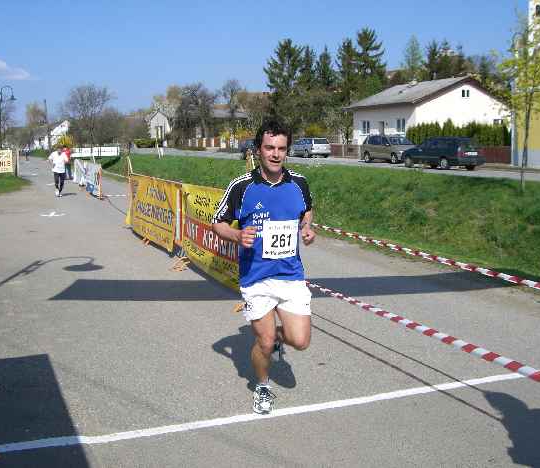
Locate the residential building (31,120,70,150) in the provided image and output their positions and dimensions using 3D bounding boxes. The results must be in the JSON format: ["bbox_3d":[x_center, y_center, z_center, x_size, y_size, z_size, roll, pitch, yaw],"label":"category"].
[{"bbox_3d":[-41.300,-18.249,132.773,8.000,5.800,8.000,-3,7,-25],"label":"residential building"}]

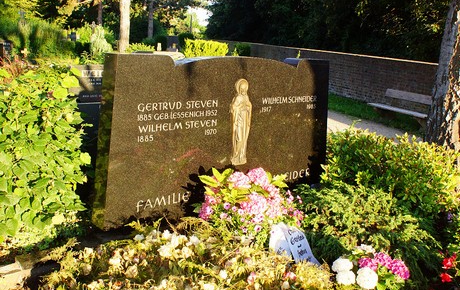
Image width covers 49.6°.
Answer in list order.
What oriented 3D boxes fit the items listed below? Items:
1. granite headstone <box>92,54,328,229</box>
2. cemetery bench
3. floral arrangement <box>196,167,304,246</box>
[{"bbox_3d":[0.020,-0.114,3.598,2.123,1.053,0.148,-7,15,-42],"label":"granite headstone"},{"bbox_3d":[3.985,-0.769,11.330,0.580,0.800,1.660,-4,16,-33],"label":"cemetery bench"},{"bbox_3d":[0.128,0.378,3.109,0.560,0.410,0.420,-2,15,-28],"label":"floral arrangement"}]

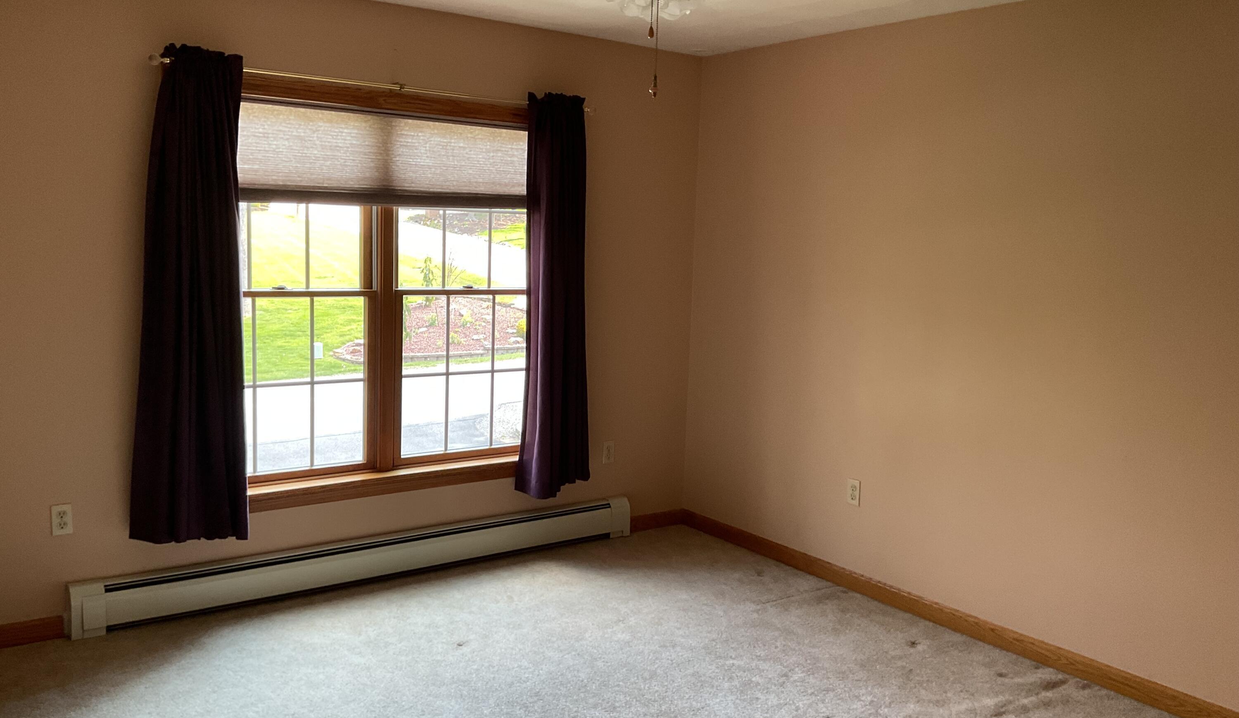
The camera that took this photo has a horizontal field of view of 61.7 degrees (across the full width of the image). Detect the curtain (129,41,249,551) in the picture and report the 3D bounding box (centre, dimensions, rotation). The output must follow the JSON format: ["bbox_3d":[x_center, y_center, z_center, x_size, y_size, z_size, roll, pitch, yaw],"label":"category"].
[{"bbox_3d":[-1.614,-0.220,3.873,0.437,1.850,0.105,-3,9,-36],"label":"curtain"}]

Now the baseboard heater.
[{"bbox_3d":[-0.981,0.867,4.529,2.540,0.201,0.069,-3,9,-36],"label":"baseboard heater"}]

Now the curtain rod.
[{"bbox_3d":[-0.904,-1.112,4.264,1.935,0.045,0.072,-3,9,-36],"label":"curtain rod"}]

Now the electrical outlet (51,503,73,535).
[{"bbox_3d":[-2.014,0.583,3.756,0.070,0.114,0.009,-3,9,-36],"label":"electrical outlet"}]

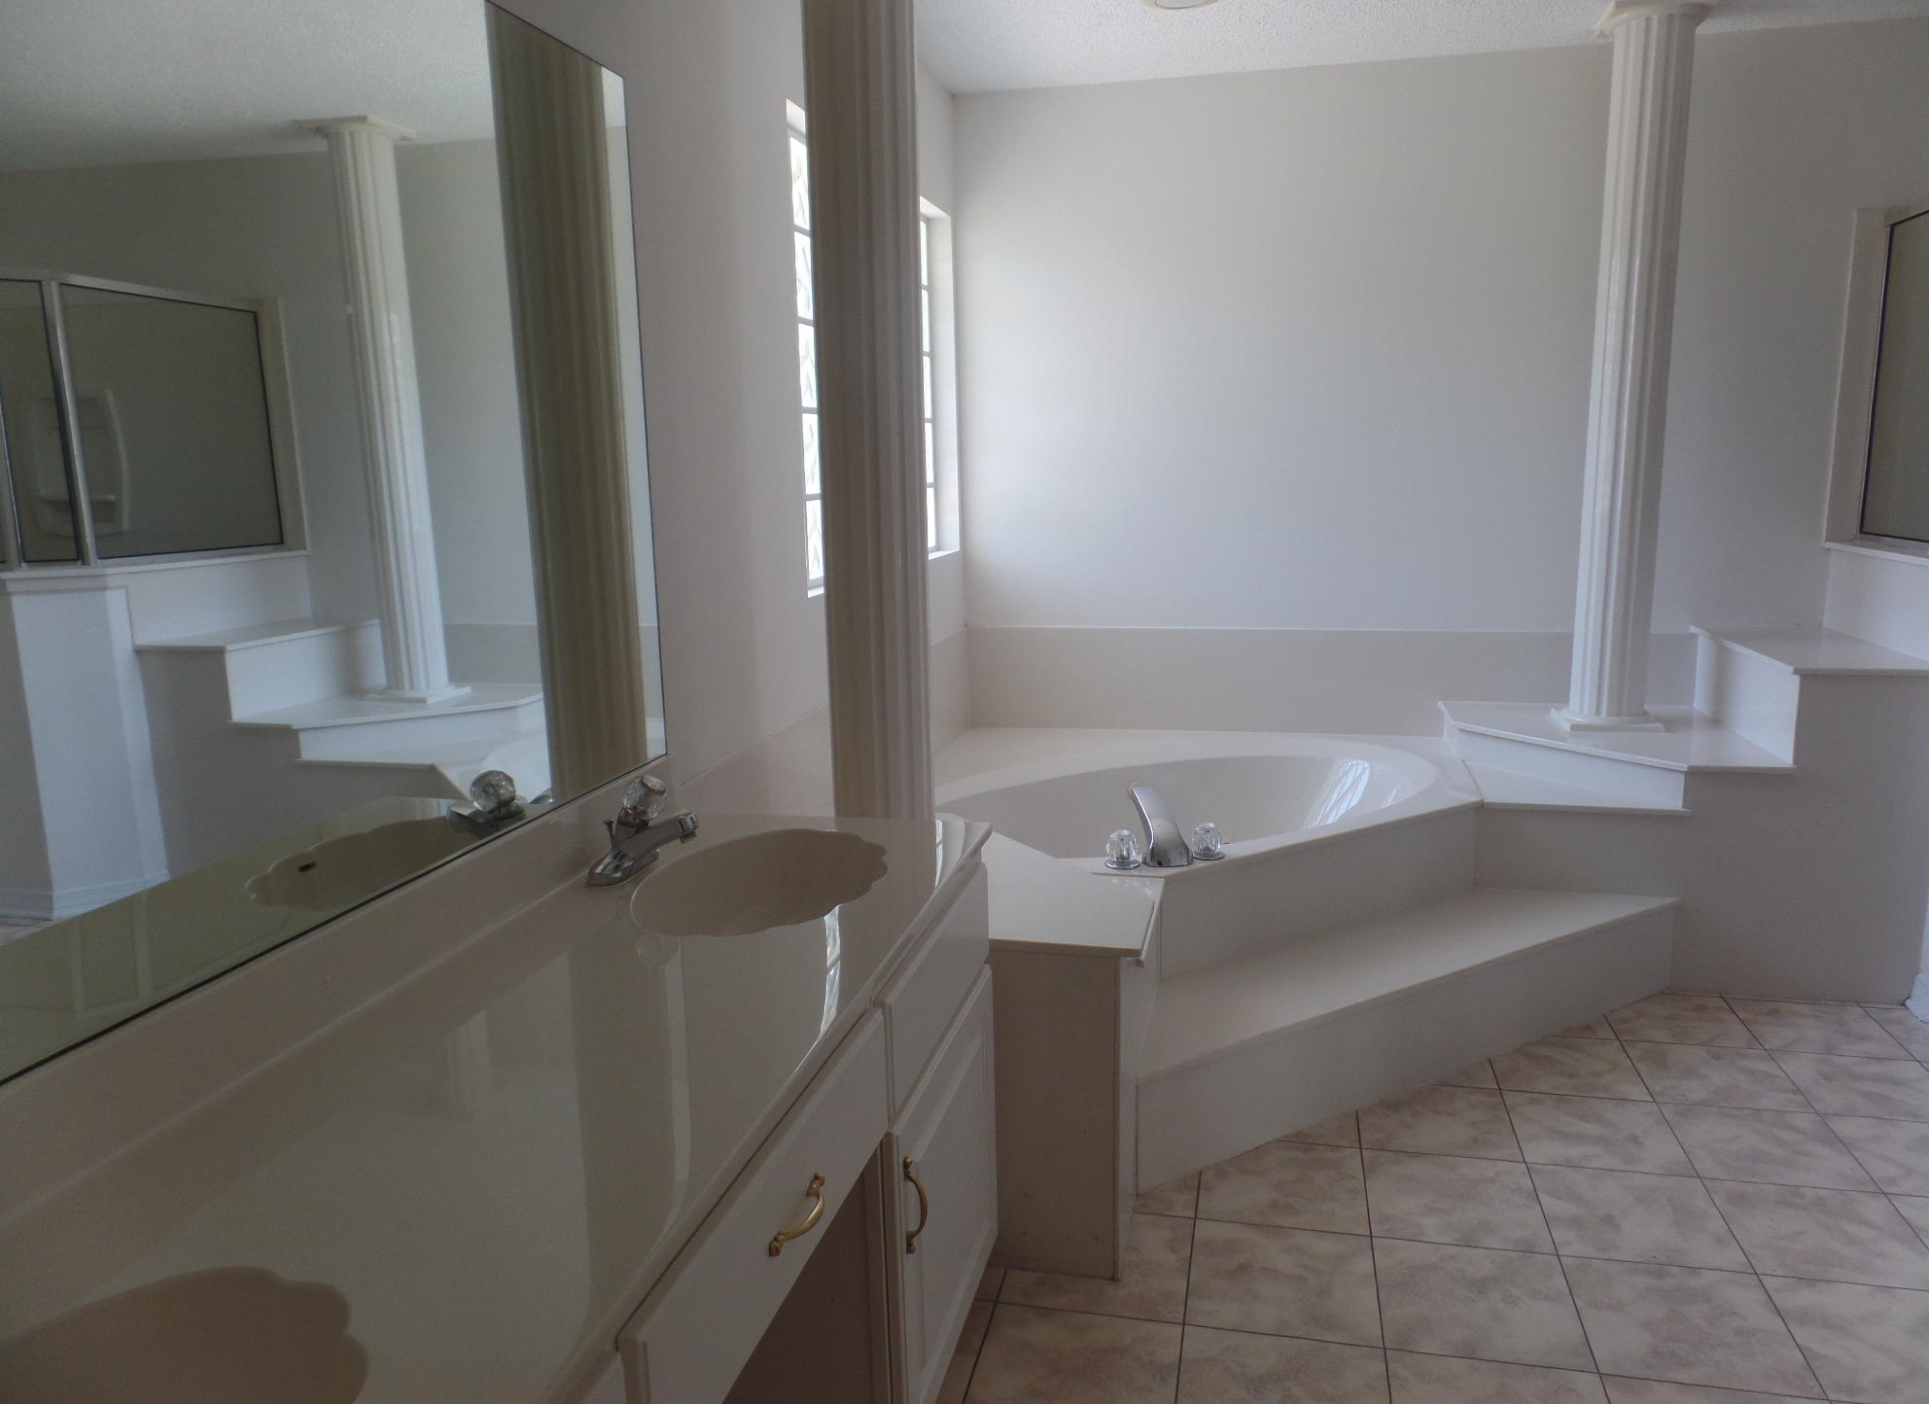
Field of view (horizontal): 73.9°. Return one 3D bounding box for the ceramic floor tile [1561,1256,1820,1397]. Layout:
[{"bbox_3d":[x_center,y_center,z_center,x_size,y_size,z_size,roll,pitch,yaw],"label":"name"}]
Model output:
[{"bbox_3d":[1.121,0.972,2.000,0.300,0.010,0.300,1,10,14],"label":"ceramic floor tile"}]

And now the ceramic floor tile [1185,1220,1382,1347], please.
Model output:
[{"bbox_3d":[0.533,0.965,2.144,0.300,0.010,0.300,1,10,14],"label":"ceramic floor tile"}]

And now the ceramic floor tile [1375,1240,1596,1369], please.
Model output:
[{"bbox_3d":[0.827,0.969,2.072,0.300,0.010,0.300,1,10,14],"label":"ceramic floor tile"}]

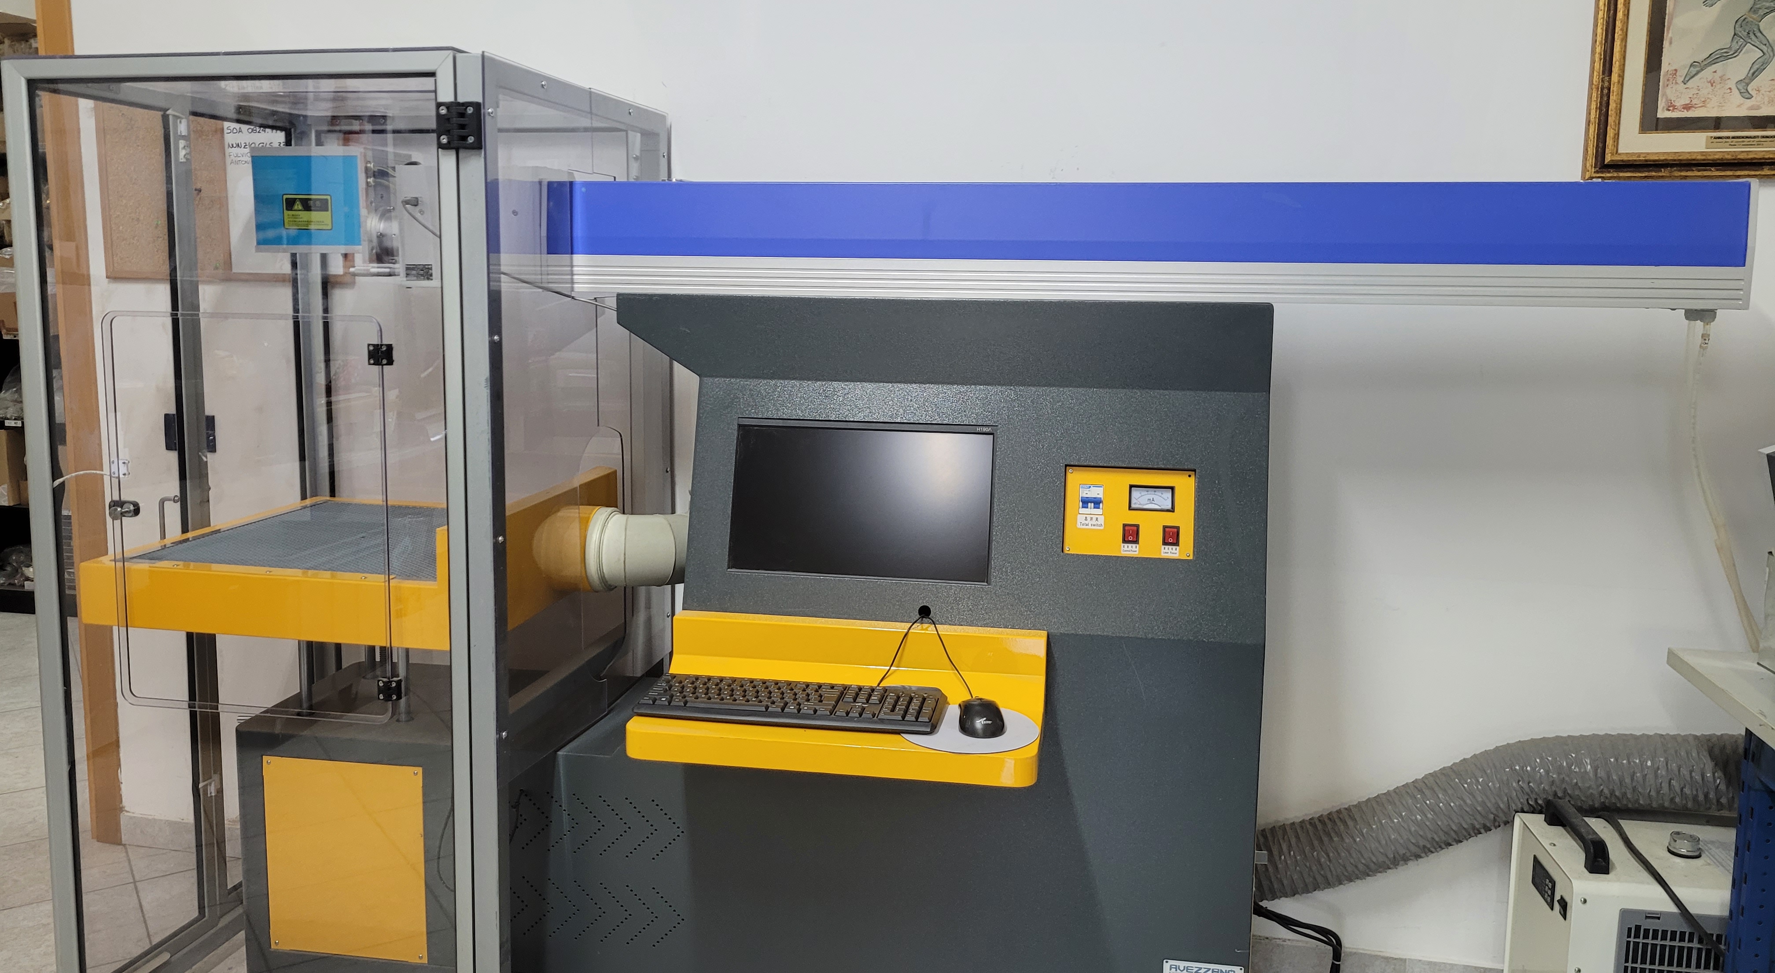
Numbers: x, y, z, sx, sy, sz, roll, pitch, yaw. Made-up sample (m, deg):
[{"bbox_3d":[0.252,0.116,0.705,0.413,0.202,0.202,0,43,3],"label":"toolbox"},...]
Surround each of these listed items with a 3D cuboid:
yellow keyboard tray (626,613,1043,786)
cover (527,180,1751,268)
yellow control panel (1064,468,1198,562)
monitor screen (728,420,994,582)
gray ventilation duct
[{"bbox_3d":[-0.062,0.300,1.952,0.580,0.165,0.255,2,7,9],"label":"yellow keyboard tray"},{"bbox_3d":[0.332,-0.402,2.059,1.759,0.117,0.162,2,7,9],"label":"cover"},{"bbox_3d":[0.369,0.040,2.033,0.194,0.137,0.020,2,-6,9],"label":"yellow control panel"},{"bbox_3d":[-0.038,0.022,2.104,0.416,0.243,0.030,2,-6,9],"label":"monitor screen"},{"bbox_3d":[1.067,0.595,2.342,0.891,0.359,0.172,2,7,9],"label":"gray ventilation duct"}]

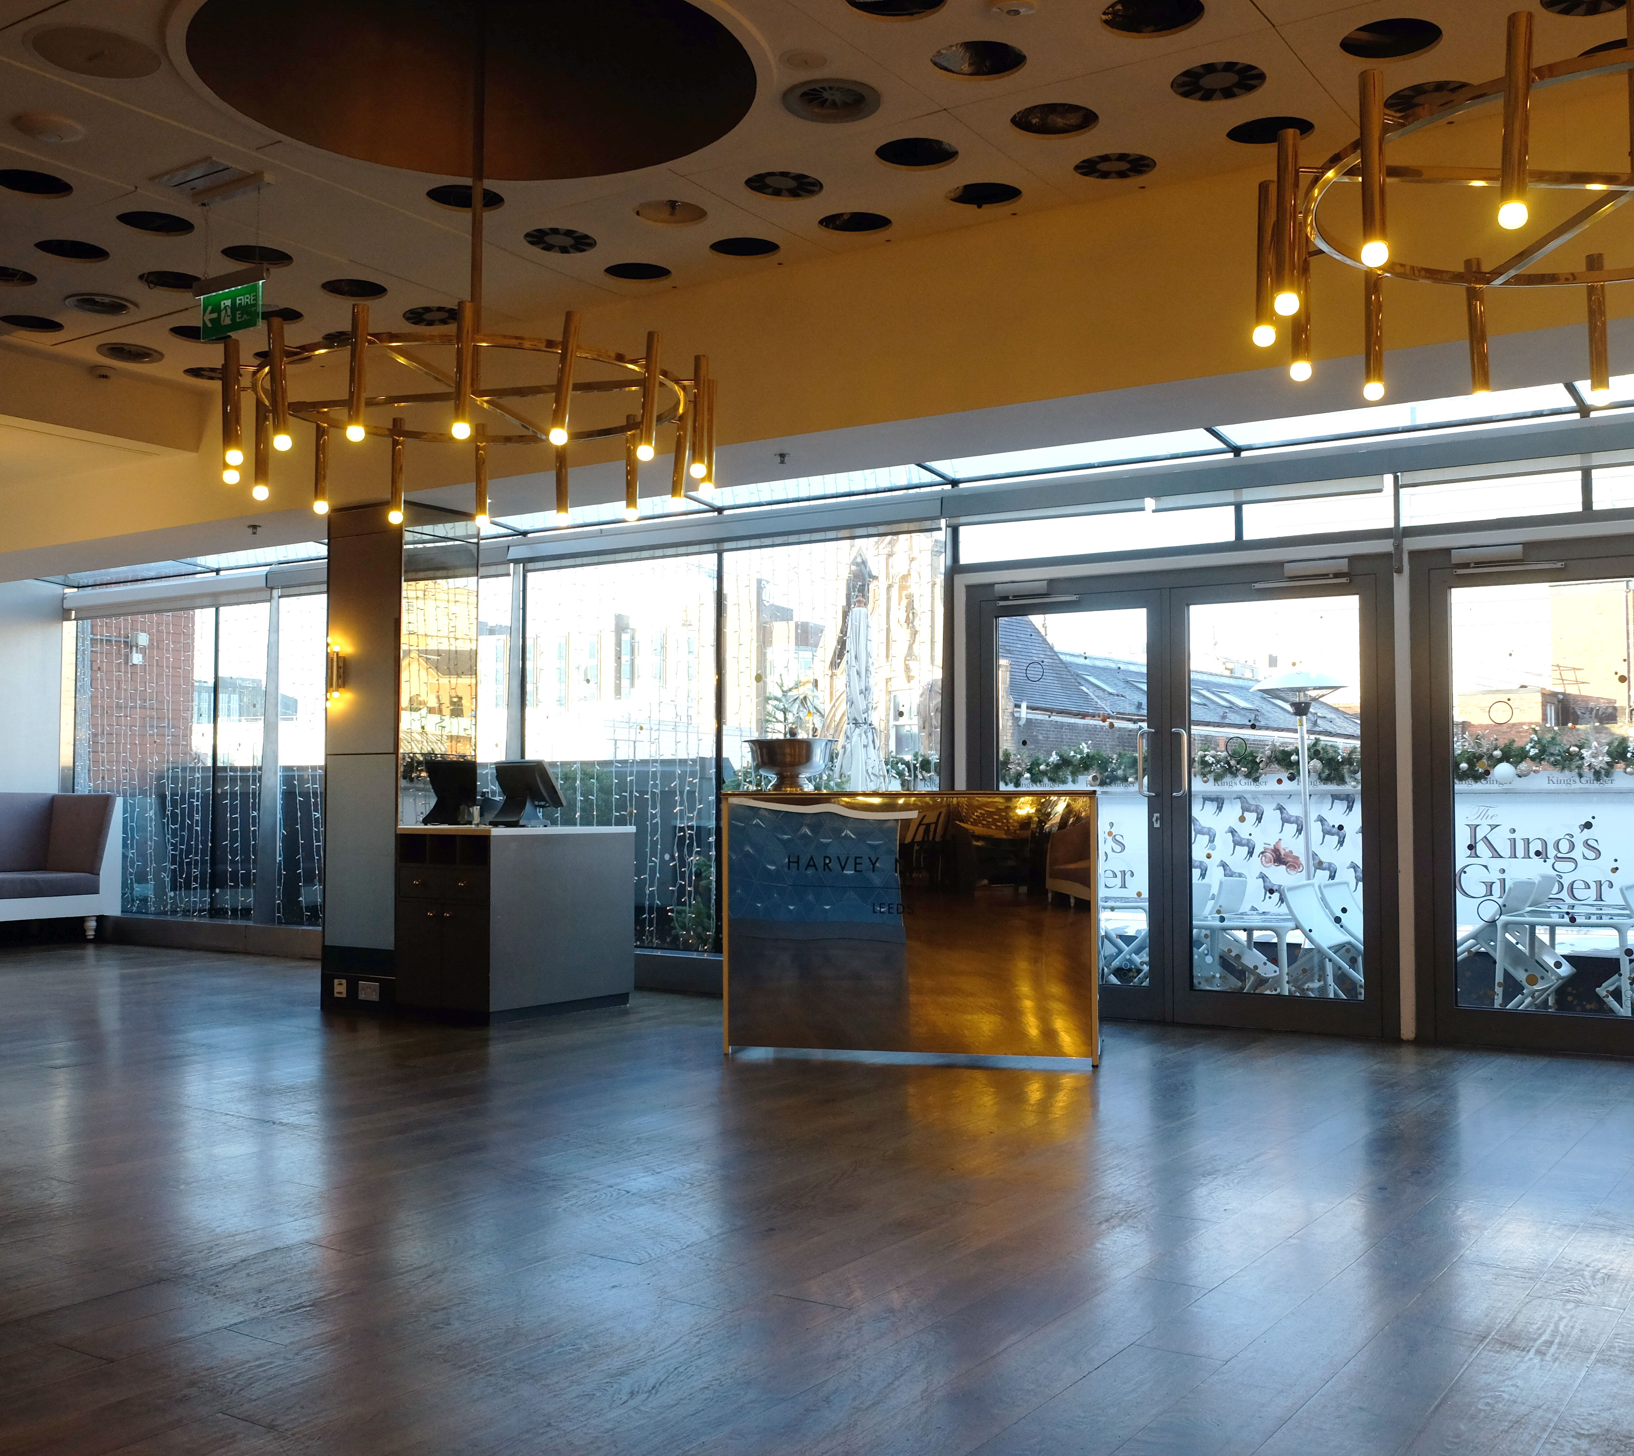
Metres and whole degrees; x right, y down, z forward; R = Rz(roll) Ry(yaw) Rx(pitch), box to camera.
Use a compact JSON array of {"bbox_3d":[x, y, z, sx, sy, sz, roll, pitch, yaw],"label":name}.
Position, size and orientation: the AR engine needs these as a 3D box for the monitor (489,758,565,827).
[{"bbox_3d":[-1.513,0.343,8.490,0.342,0.336,0.259,-2,-3,32],"label":"monitor"}]

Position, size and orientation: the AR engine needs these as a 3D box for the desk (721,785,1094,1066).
[{"bbox_3d":[0.436,0.825,7.024,1.553,1.097,0.652,-1,-3,12],"label":"desk"}]

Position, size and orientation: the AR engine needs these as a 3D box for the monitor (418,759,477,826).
[{"bbox_3d":[-1.924,0.350,8.631,0.342,0.336,0.259,-2,-3,32],"label":"monitor"}]

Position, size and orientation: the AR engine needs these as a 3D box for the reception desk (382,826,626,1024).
[{"bbox_3d":[-1.518,0.968,8.346,0.642,0.931,1.097,-2,-3,32],"label":"reception desk"}]

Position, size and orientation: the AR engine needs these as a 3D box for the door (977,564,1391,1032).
[{"bbox_3d":[1.677,0.353,7.819,2.049,2.122,0.093,-2,-3,32],"label":"door"}]

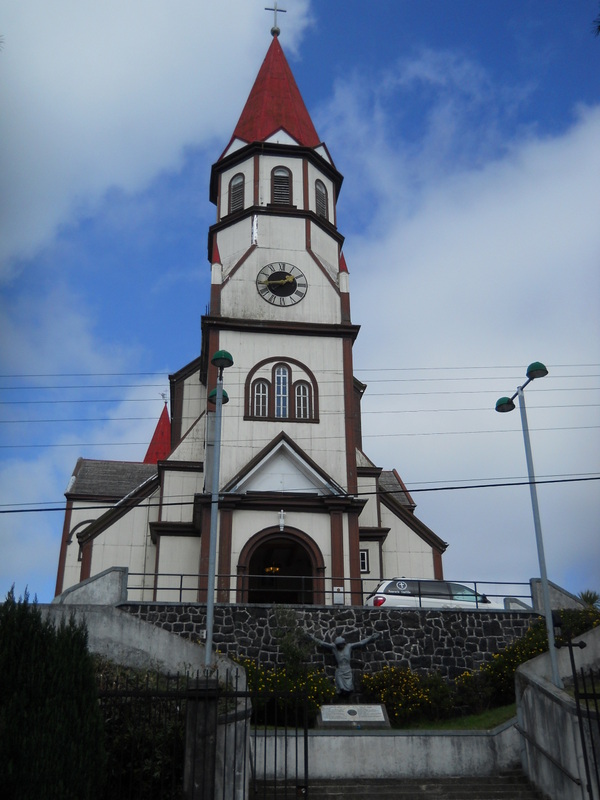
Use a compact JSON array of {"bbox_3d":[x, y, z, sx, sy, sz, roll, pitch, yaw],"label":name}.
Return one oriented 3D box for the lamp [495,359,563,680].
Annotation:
[{"bbox_3d":[5.524,2.885,20.012,0.500,7.320,2.470,3,-24,-7],"label":"lamp"}]

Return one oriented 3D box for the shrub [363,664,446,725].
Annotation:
[{"bbox_3d":[2.748,7.799,22.640,2.230,1.530,1.700,3,-24,-7],"label":"shrub"}]

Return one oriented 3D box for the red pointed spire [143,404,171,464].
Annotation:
[{"bbox_3d":[-13.111,3.571,83.470,4.700,6.800,4.700,3,-24,-7],"label":"red pointed spire"}]

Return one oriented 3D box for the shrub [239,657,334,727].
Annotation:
[{"bbox_3d":[-0.343,7.595,22.280,2.420,1.660,1.700,3,-24,-7],"label":"shrub"}]

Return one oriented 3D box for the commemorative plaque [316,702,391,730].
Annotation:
[{"bbox_3d":[1.338,8.069,21.829,1.845,0.656,0.700,1,-26,-3],"label":"commemorative plaque"}]

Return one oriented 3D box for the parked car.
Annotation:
[{"bbox_3d":[4.804,7.097,28.856,5.050,1.750,1.950,3,-24,-7],"label":"parked car"}]

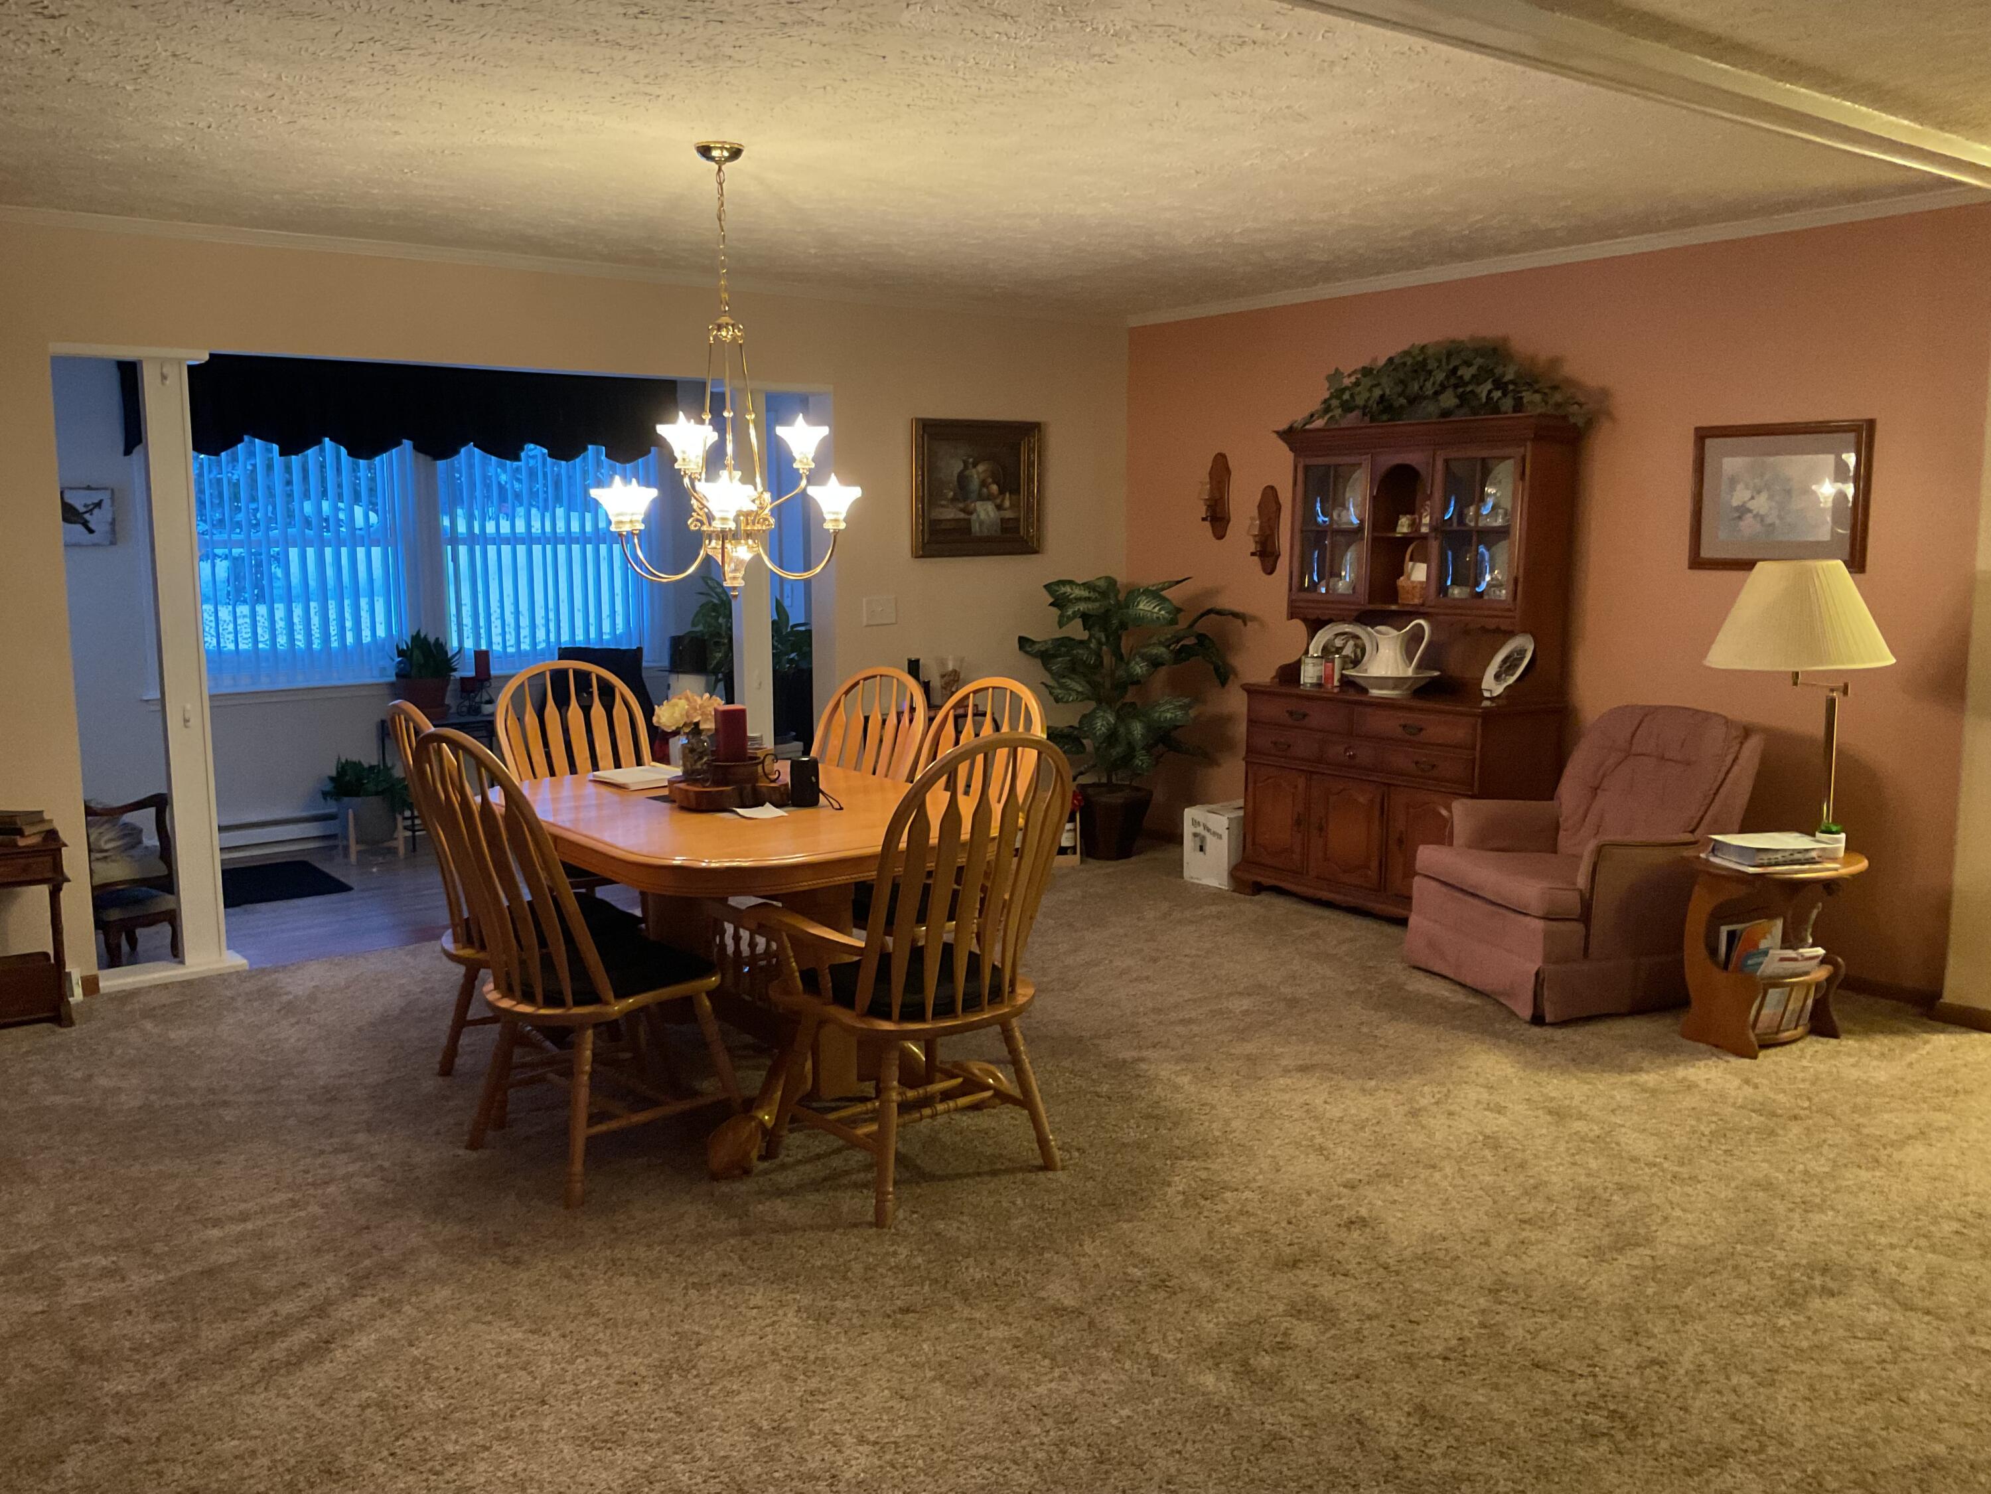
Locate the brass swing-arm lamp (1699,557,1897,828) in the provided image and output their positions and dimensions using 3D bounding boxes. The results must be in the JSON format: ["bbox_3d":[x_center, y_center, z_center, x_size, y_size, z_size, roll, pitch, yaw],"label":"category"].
[{"bbox_3d":[2.298,-0.117,4.788,0.540,0.850,0.540,-6,9,-36],"label":"brass swing-arm lamp"}]

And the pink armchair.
[{"bbox_3d":[1.892,0.313,5.393,0.840,0.900,0.720,-3,8,-20],"label":"pink armchair"}]

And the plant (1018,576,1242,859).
[{"bbox_3d":[0.551,-0.120,7.399,0.840,1.240,0.840,-6,9,-36],"label":"plant"}]

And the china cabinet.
[{"bbox_3d":[1.529,-0.283,6.325,0.500,1.845,1.200,-6,9,-37],"label":"china cabinet"}]

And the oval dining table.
[{"bbox_3d":[-0.646,0.522,4.409,1.120,0.760,1.530,-6,9,-36],"label":"oval dining table"}]

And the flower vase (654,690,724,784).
[{"bbox_3d":[-0.805,-0.035,4.422,0.175,0.250,0.185,0,7,0],"label":"flower vase"}]

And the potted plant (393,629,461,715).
[{"bbox_3d":[-2.671,-0.347,7.830,0.330,0.410,0.310,-6,9,-37],"label":"potted plant"}]

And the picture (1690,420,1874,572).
[{"bbox_3d":[2.510,-0.798,5.360,0.030,0.470,0.590,-6,9,-37],"label":"picture"}]

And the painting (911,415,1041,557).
[{"bbox_3d":[-0.074,-1.127,7.289,0.675,0.583,0.040,-6,9,-36],"label":"painting"}]

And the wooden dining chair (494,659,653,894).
[{"bbox_3d":[-1.216,0.269,5.274,0.600,1.050,0.650,-6,9,-38],"label":"wooden dining chair"}]

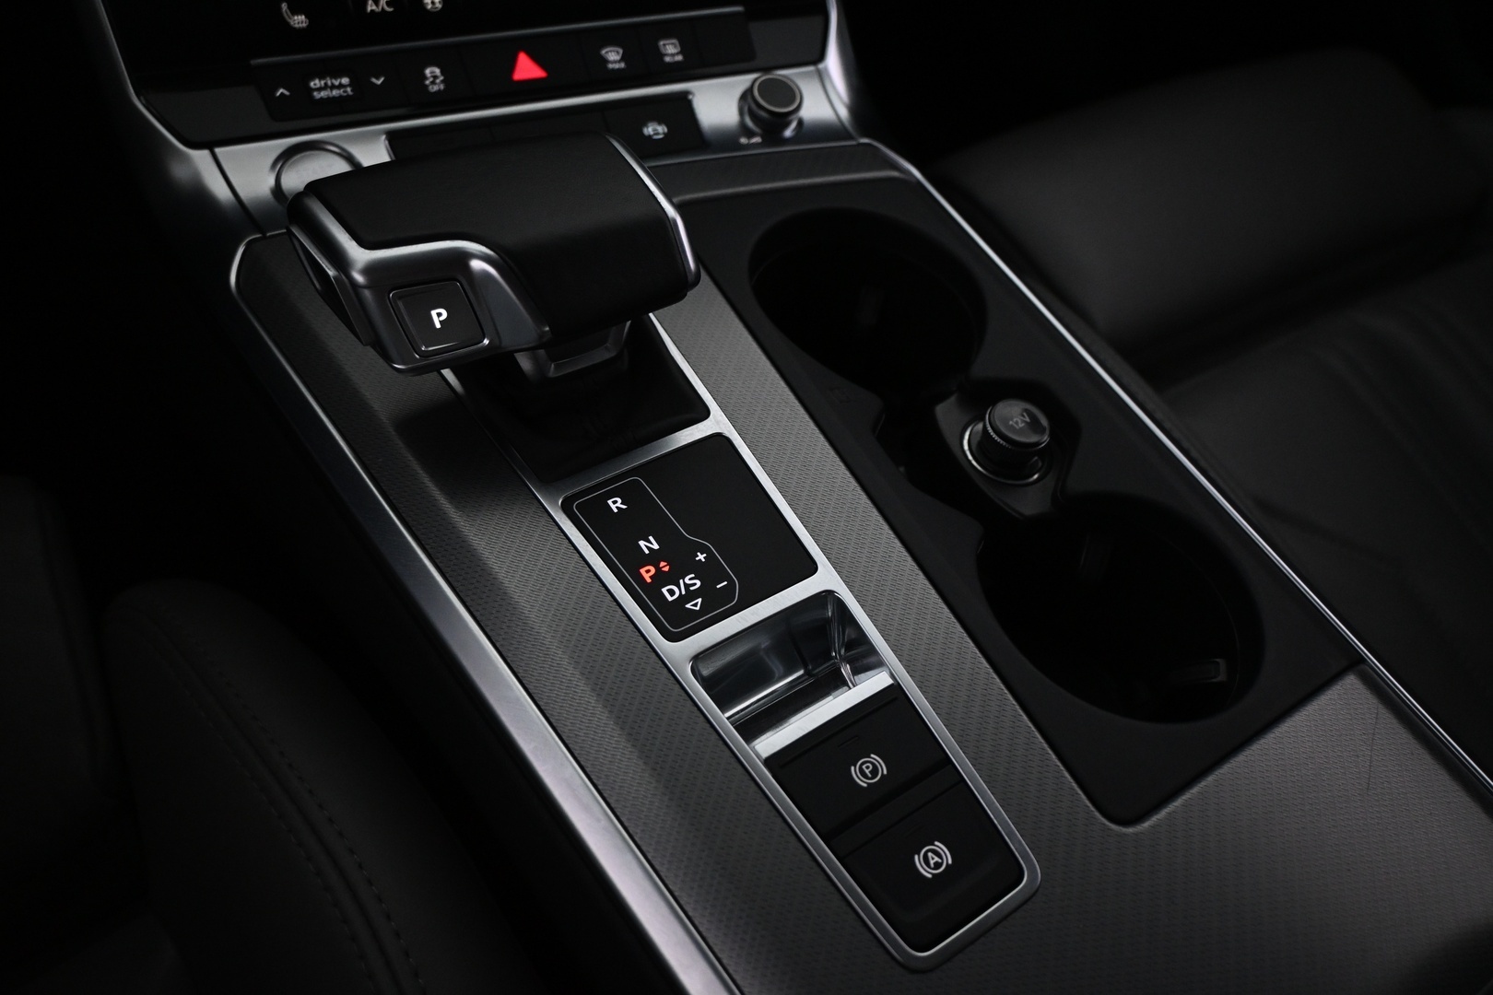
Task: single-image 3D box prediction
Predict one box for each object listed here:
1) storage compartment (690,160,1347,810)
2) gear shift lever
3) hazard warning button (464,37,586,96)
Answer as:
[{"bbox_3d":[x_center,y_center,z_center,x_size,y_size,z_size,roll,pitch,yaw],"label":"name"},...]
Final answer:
[{"bbox_3d":[0.074,-0.009,0.404,0.104,0.065,0.262,-21,58,-22],"label":"storage compartment"},{"bbox_3d":[-0.070,-0.067,0.336,0.098,0.046,0.068,-21,58,-22],"label":"gear shift lever"},{"bbox_3d":[-0.087,-0.168,0.441,0.048,0.019,0.012,-16,5,-22],"label":"hazard warning button"}]

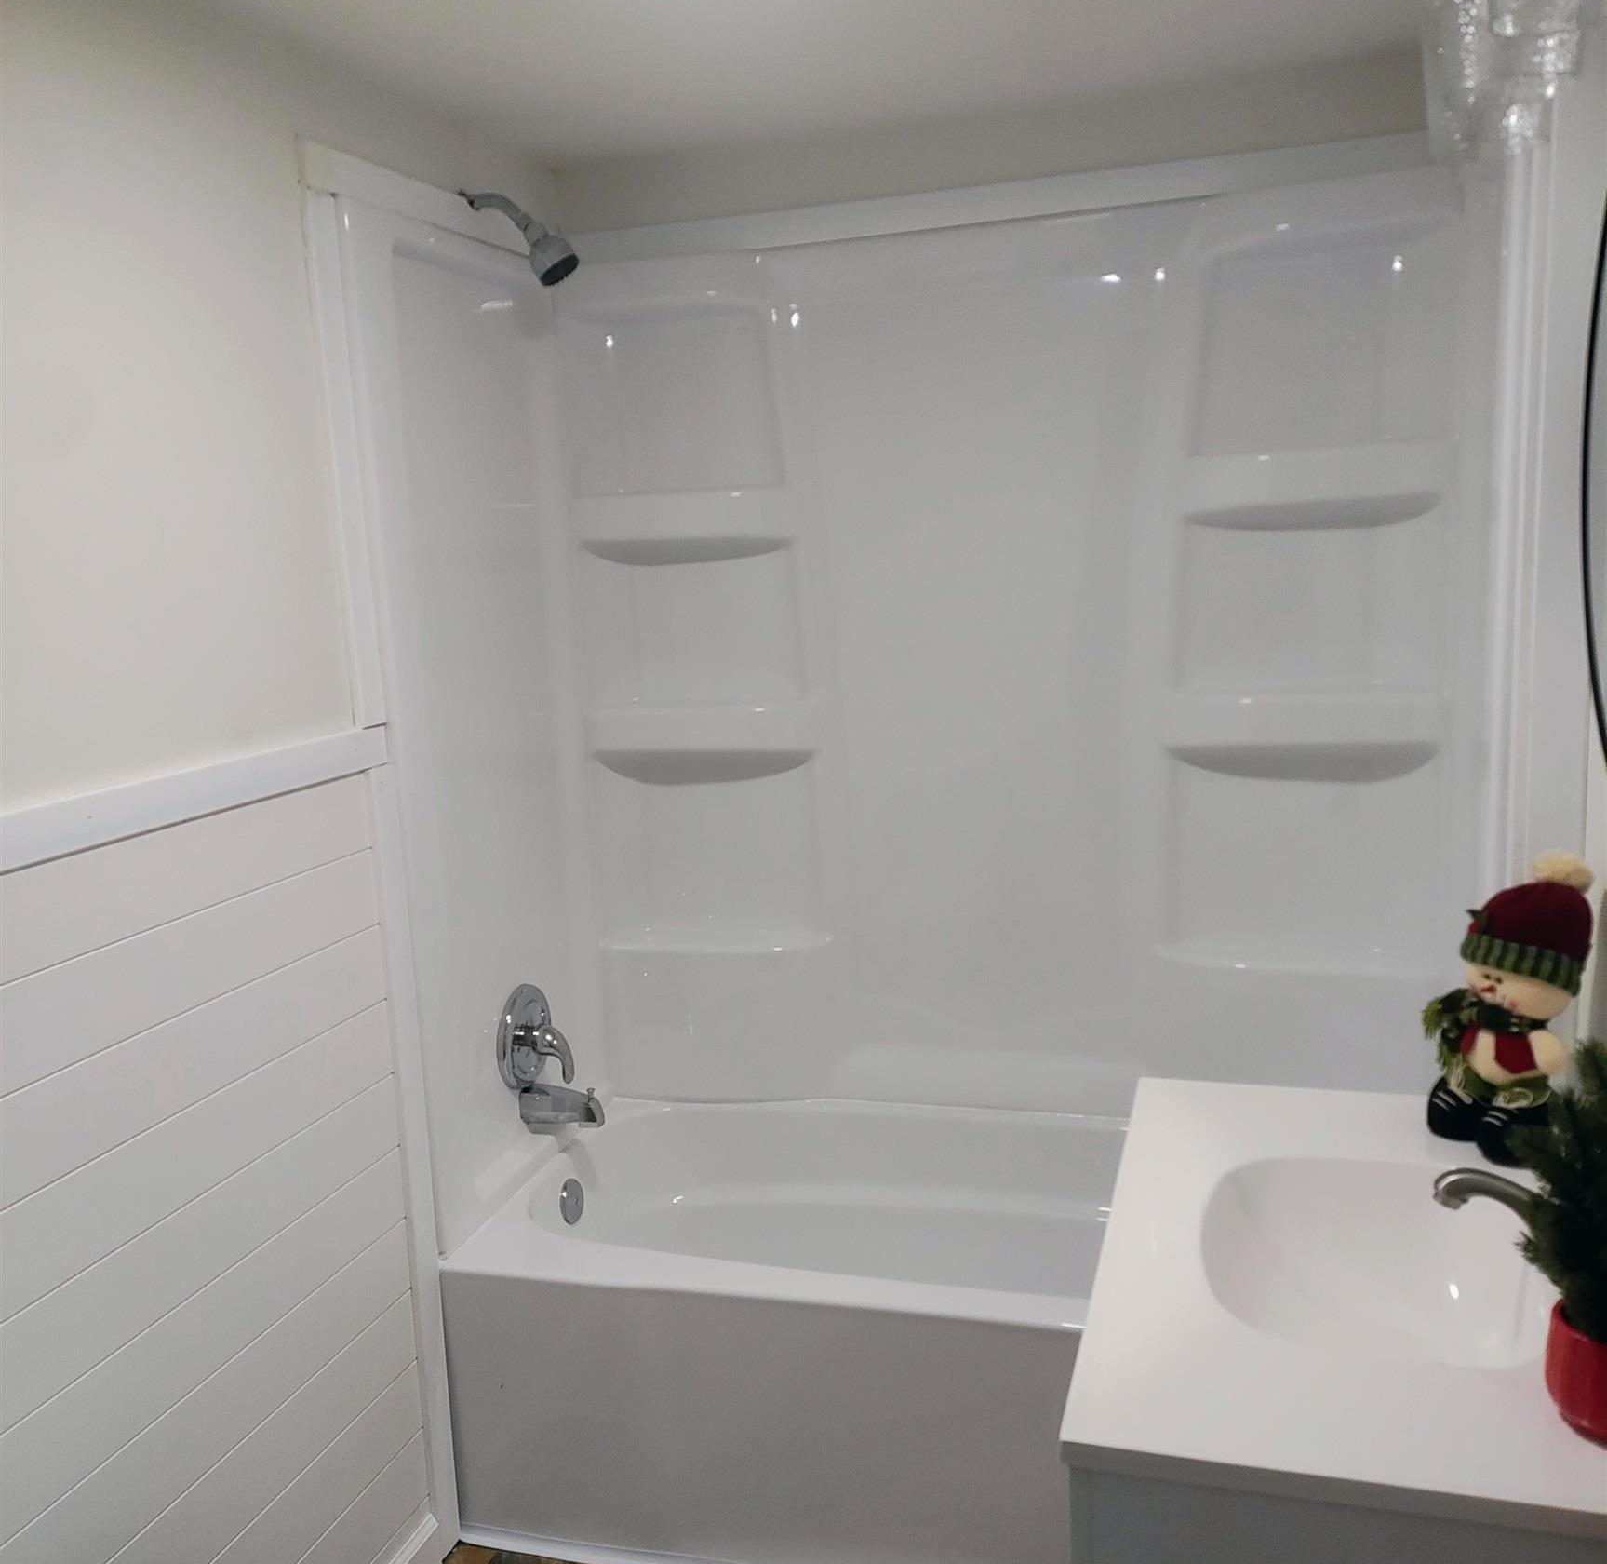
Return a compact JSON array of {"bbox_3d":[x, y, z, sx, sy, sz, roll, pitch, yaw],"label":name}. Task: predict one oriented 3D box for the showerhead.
[{"bbox_3d":[-0.436,-0.848,2.419,0.185,0.155,0.075,0,9,17],"label":"showerhead"}]

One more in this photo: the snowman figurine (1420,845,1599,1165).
[{"bbox_3d":[0.754,0.229,1.635,0.135,0.315,0.150,-7,10,-26],"label":"snowman figurine"}]

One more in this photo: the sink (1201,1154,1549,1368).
[{"bbox_3d":[0.523,0.497,1.450,0.295,0.135,0.410,0,9,17],"label":"sink"}]

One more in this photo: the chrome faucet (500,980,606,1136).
[{"bbox_3d":[-0.403,0.461,2.595,0.135,0.250,0.172,0,9,17],"label":"chrome faucet"}]

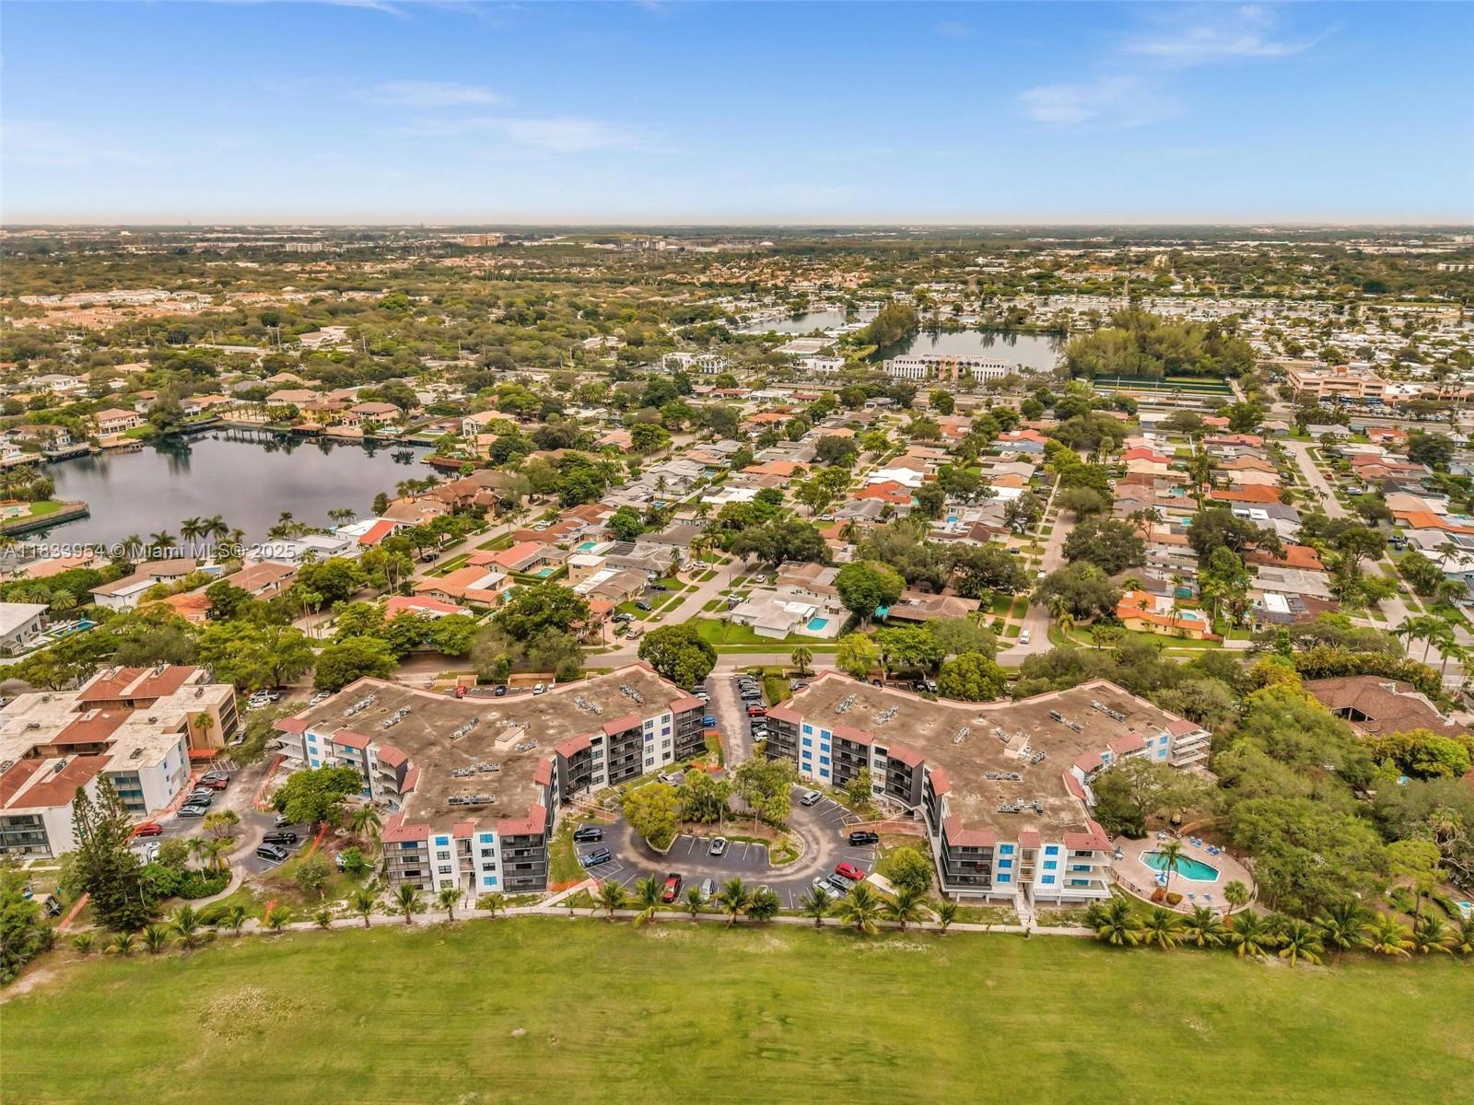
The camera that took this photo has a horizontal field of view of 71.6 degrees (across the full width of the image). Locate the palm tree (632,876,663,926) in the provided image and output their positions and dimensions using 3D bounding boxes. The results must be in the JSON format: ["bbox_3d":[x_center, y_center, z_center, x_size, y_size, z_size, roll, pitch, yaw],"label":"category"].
[{"bbox_3d":[-12.790,51.277,150.792,4.700,7.370,4.700,0,18,0],"label":"palm tree"}]

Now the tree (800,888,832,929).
[{"bbox_3d":[11.474,52.187,149.582,4.400,6.380,4.400,0,18,0],"label":"tree"}]

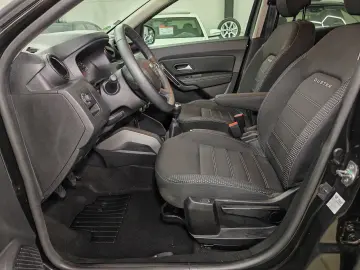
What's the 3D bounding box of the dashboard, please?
[{"bbox_3d":[-0.428,-0.267,1.361,0.520,0.480,1.400,0,22,0],"label":"dashboard"}]

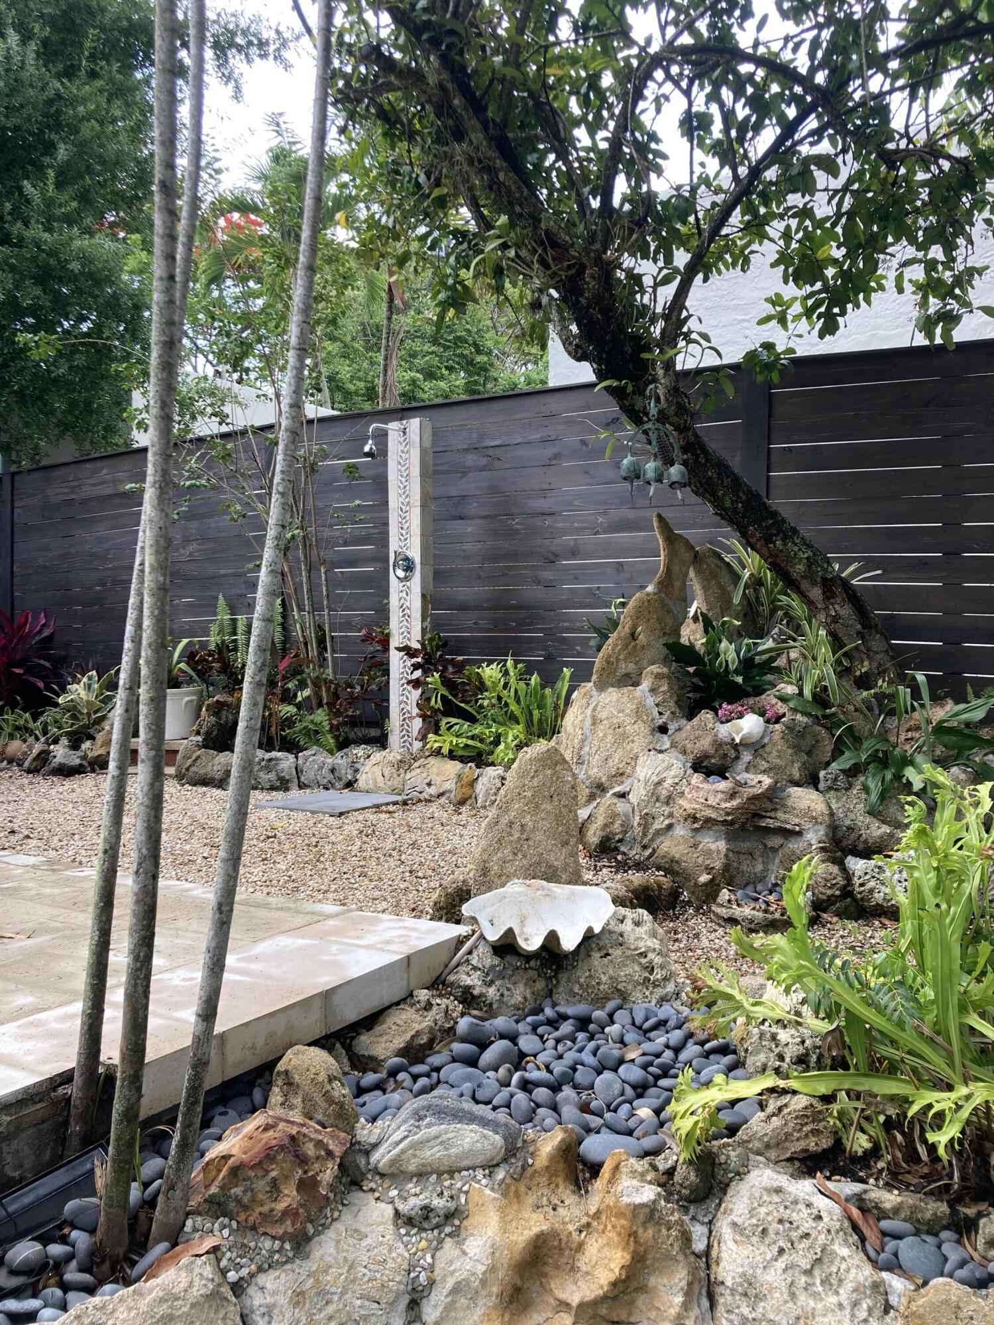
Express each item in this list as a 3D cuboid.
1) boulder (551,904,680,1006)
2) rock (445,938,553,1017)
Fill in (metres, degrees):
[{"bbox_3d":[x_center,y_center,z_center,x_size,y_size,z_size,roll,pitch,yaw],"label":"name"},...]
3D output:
[{"bbox_3d":[0.274,0.692,2.520,0.300,0.245,0.250,0,1,0],"label":"boulder"},{"bbox_3d":[0.004,0.796,2.720,0.260,0.190,0.220,0,1,0],"label":"rock"}]

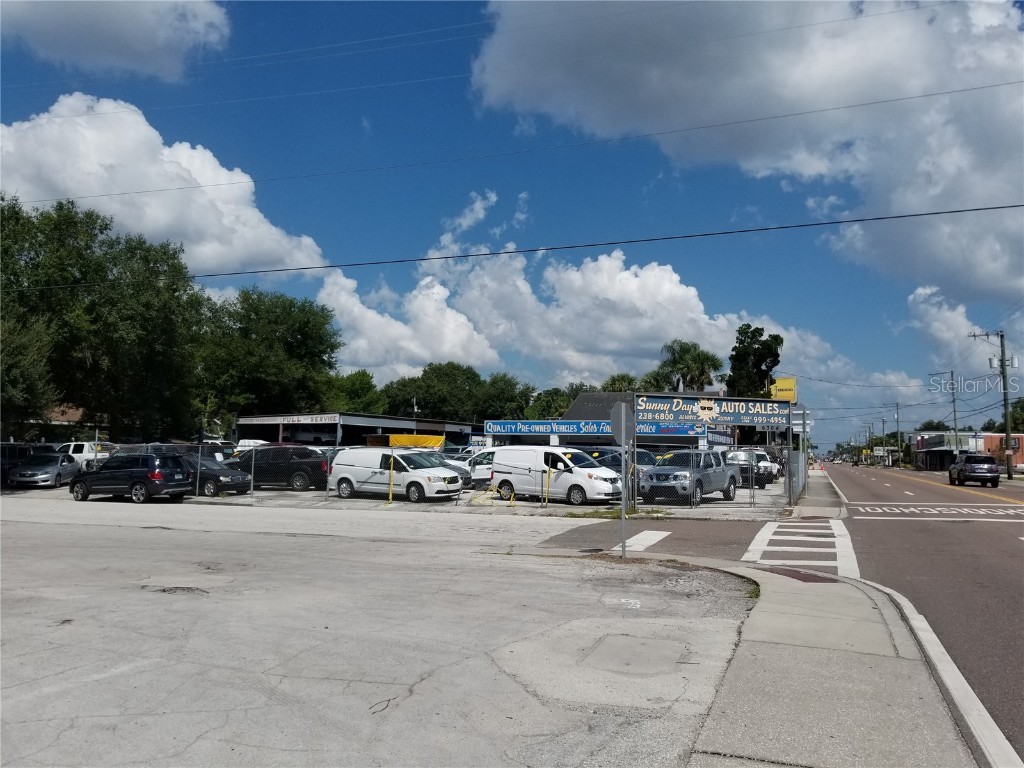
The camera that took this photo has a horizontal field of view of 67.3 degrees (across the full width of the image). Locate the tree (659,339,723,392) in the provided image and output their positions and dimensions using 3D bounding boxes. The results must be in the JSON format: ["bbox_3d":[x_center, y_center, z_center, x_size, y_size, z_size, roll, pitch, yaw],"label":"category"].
[{"bbox_3d":[14.927,1.905,64.104,5.219,11.505,5.219,0,-5,0],"label":"tree"}]

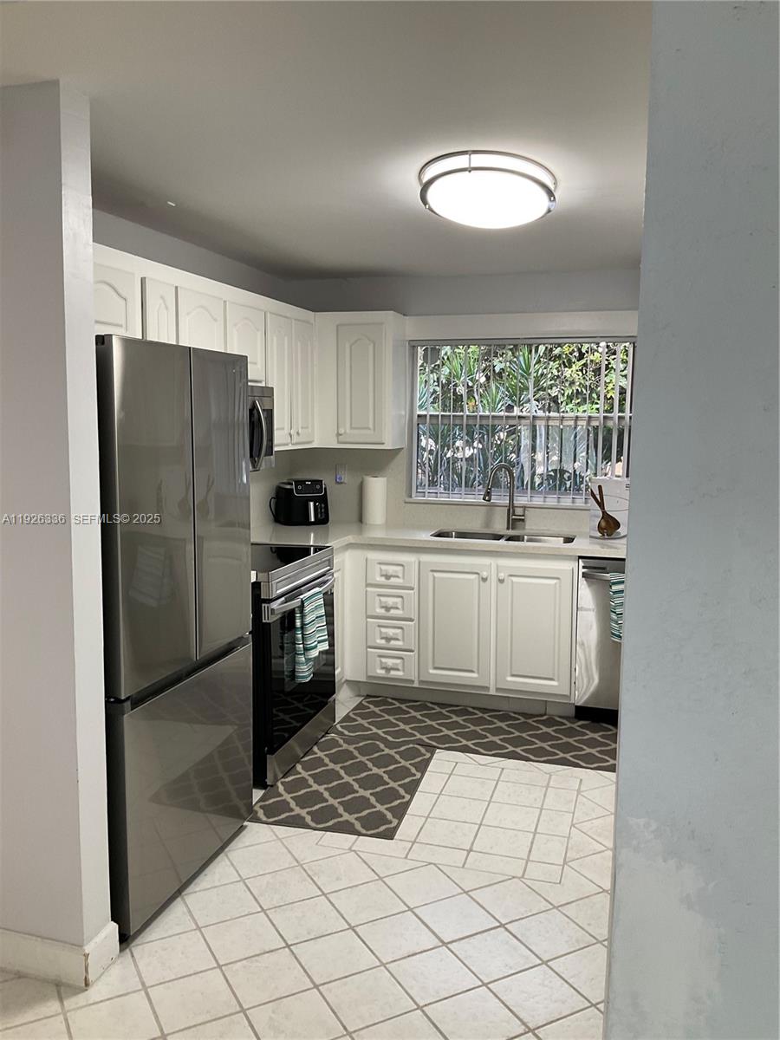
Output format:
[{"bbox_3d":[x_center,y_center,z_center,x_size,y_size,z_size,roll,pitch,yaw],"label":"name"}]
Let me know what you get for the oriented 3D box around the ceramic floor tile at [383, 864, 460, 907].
[{"bbox_3d":[0.109,1.227,2.910,0.203,0.010,0.203,-3,8,-28],"label":"ceramic floor tile"}]

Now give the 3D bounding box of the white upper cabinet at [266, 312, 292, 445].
[{"bbox_3d":[-0.705,-0.724,4.548,0.320,0.690,0.305,3,7,17],"label":"white upper cabinet"}]

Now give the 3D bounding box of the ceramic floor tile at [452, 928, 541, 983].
[{"bbox_3d":[0.304,1.270,2.544,0.201,0.010,0.201,-3,8,-28],"label":"ceramic floor tile"}]

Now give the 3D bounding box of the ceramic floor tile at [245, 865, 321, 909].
[{"bbox_3d":[-0.356,1.234,2.918,0.201,0.010,0.201,-3,8,-28],"label":"ceramic floor tile"}]

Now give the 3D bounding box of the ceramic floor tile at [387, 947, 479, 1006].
[{"bbox_3d":[0.123,1.290,2.464,0.201,0.010,0.201,-3,8,-28],"label":"ceramic floor tile"}]

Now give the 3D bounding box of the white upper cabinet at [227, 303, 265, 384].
[{"bbox_3d":[-0.821,-0.835,4.131,0.310,0.385,0.440,2,7,16],"label":"white upper cabinet"}]

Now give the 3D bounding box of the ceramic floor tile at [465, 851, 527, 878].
[{"bbox_3d":[0.371,1.212,3.056,0.203,0.010,0.120,3,7,16],"label":"ceramic floor tile"}]

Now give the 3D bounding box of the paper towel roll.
[{"bbox_3d":[-0.089,-0.116,5.305,0.142,0.280,0.142,0,7,0],"label":"paper towel roll"}]

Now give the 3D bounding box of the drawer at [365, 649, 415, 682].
[{"bbox_3d":[0.060,0.766,4.929,0.268,0.154,0.450,3,7,16],"label":"drawer"}]

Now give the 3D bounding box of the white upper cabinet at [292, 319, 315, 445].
[{"bbox_3d":[-0.617,-0.776,4.885,0.310,0.710,0.330,3,7,16],"label":"white upper cabinet"}]

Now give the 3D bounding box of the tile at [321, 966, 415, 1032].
[{"bbox_3d":[-0.061,1.291,2.349,0.201,0.010,0.201,-3,8,-28],"label":"tile"}]

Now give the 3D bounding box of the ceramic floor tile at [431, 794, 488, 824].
[{"bbox_3d":[0.282,1.168,3.499,0.201,0.010,0.201,2,7,16],"label":"ceramic floor tile"}]

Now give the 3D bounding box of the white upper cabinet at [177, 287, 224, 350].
[{"bbox_3d":[-0.939,-0.786,3.720,0.310,0.385,0.421,2,7,16],"label":"white upper cabinet"}]

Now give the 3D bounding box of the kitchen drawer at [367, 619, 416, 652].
[{"bbox_3d":[0.061,0.597,4.909,0.268,0.157,0.450,3,7,16],"label":"kitchen drawer"}]

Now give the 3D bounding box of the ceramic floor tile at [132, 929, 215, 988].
[{"bbox_3d":[-0.623,1.271,2.525,0.202,0.010,0.202,-3,8,-28],"label":"ceramic floor tile"}]

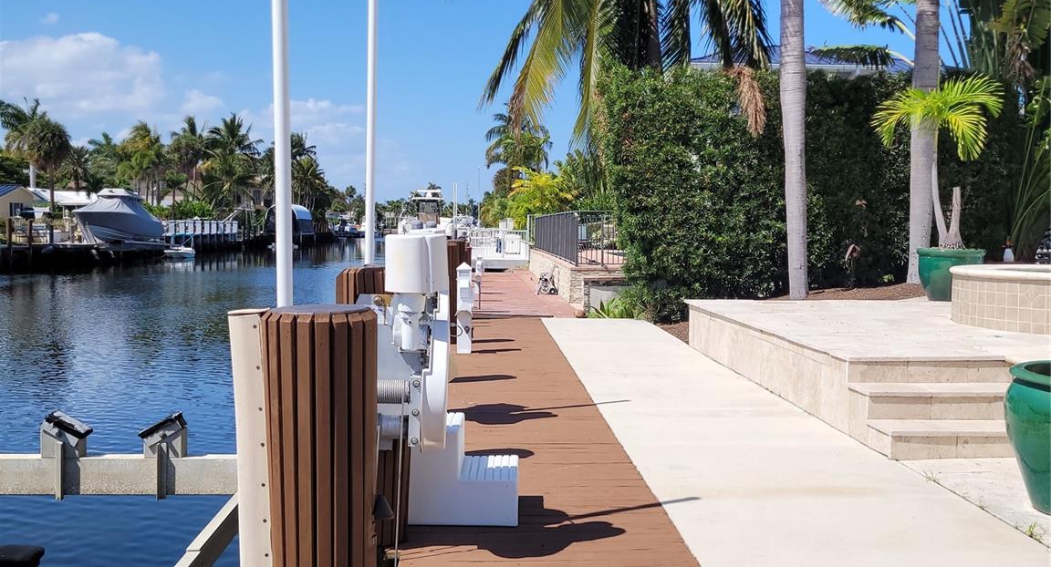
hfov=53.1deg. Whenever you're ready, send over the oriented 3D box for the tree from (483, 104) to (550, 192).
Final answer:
[{"bbox_3d":[-0.553,-8.547,81.647,5.400,10.420,5.400,0,3,-2],"label":"tree"}]

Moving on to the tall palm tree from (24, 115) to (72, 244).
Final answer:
[{"bbox_3d":[-32.554,-7.219,71.700,3.431,8.692,3.431,0,3,0],"label":"tall palm tree"}]

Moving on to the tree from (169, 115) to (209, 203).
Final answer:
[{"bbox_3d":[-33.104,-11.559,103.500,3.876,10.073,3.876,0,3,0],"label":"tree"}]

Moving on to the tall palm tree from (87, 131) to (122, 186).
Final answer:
[{"bbox_3d":[-47.048,-11.195,117.555,4.000,11.650,4.000,0,3,-2],"label":"tall palm tree"}]

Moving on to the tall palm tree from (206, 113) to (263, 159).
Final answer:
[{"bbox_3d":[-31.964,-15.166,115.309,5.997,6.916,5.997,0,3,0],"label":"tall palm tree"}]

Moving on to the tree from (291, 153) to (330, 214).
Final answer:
[{"bbox_3d":[-31.583,-13.239,154.498,5.600,11.550,5.600,0,3,-2],"label":"tree"}]

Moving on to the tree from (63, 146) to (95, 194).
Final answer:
[{"bbox_3d":[-47.327,-9.846,111.622,3.300,9.630,3.300,0,3,-2],"label":"tree"}]

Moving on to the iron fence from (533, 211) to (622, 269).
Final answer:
[{"bbox_3d":[1.098,-1.306,28.088,1.000,1.020,16.800,0,3,-2],"label":"iron fence"}]

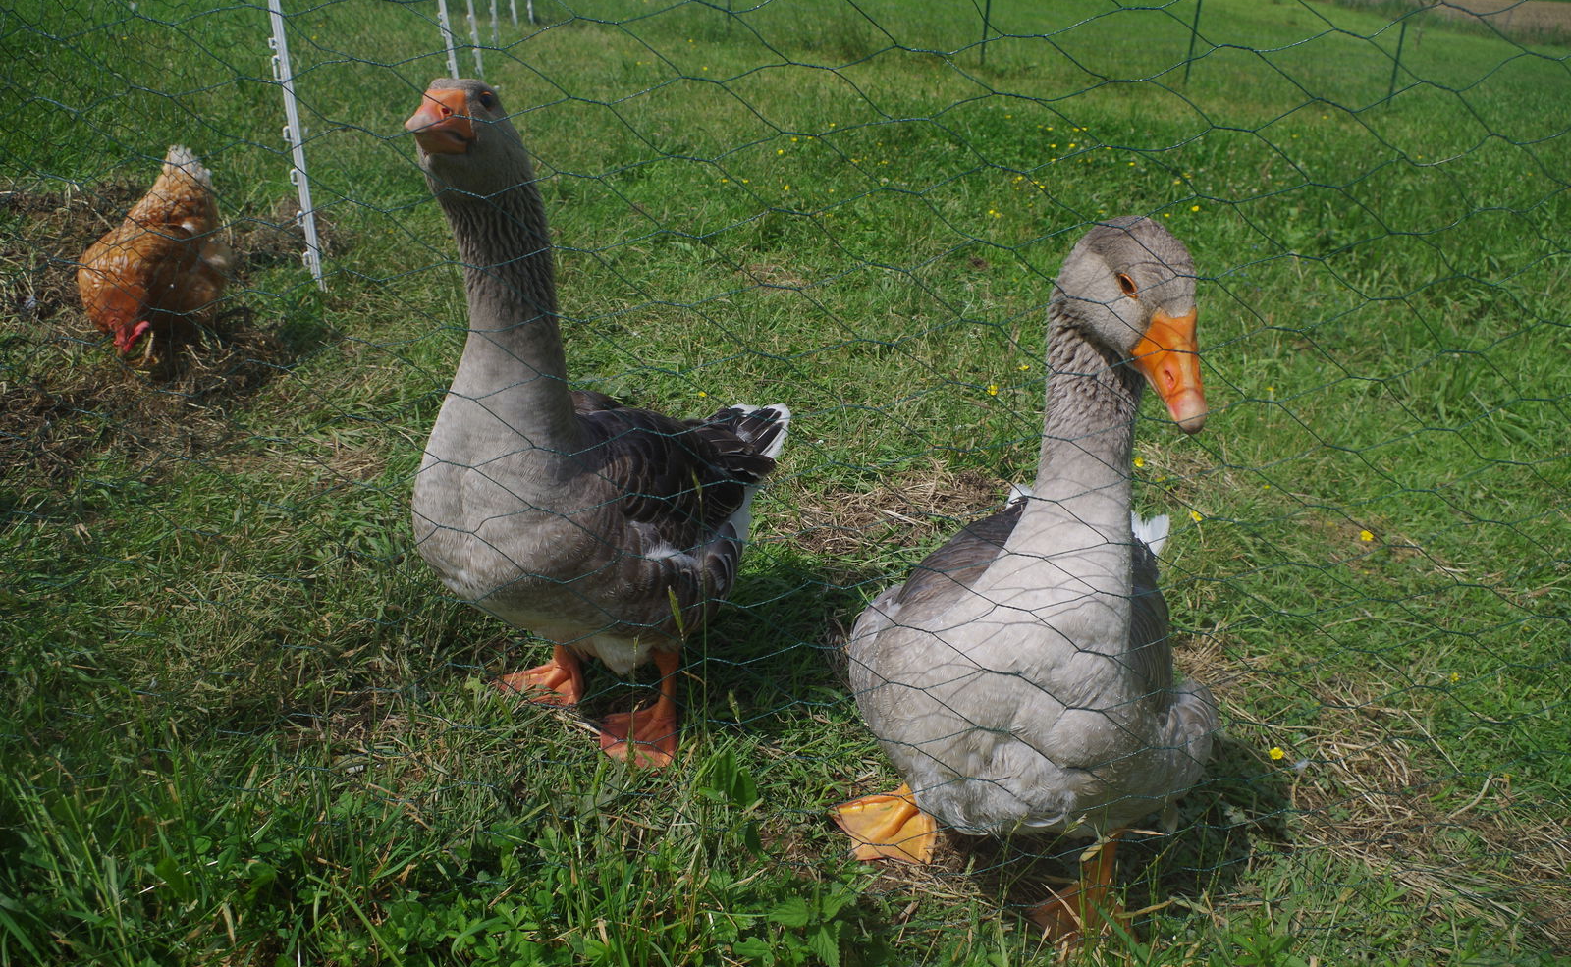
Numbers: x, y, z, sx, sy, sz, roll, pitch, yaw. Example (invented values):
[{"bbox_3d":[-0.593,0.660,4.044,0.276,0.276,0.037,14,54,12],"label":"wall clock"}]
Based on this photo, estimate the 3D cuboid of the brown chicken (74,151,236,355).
[{"bbox_3d":[-1.396,-0.517,2.620,0.240,0.400,0.410,4,26,9],"label":"brown chicken"}]

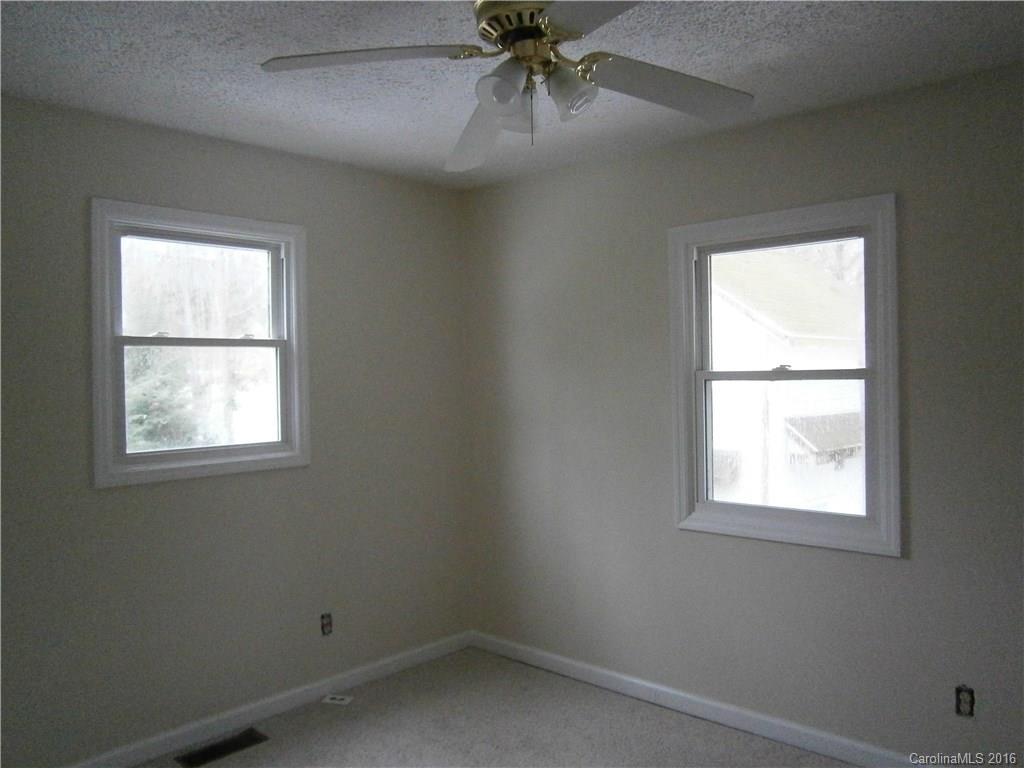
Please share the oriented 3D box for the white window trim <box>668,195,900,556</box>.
[{"bbox_3d":[1.026,-0.025,2.992,0.890,1.270,0.080,0,1,43],"label":"white window trim"}]

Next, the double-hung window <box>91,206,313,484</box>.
[{"bbox_3d":[-1.218,-0.155,3.107,0.080,1.055,0.890,0,1,43],"label":"double-hung window"}]

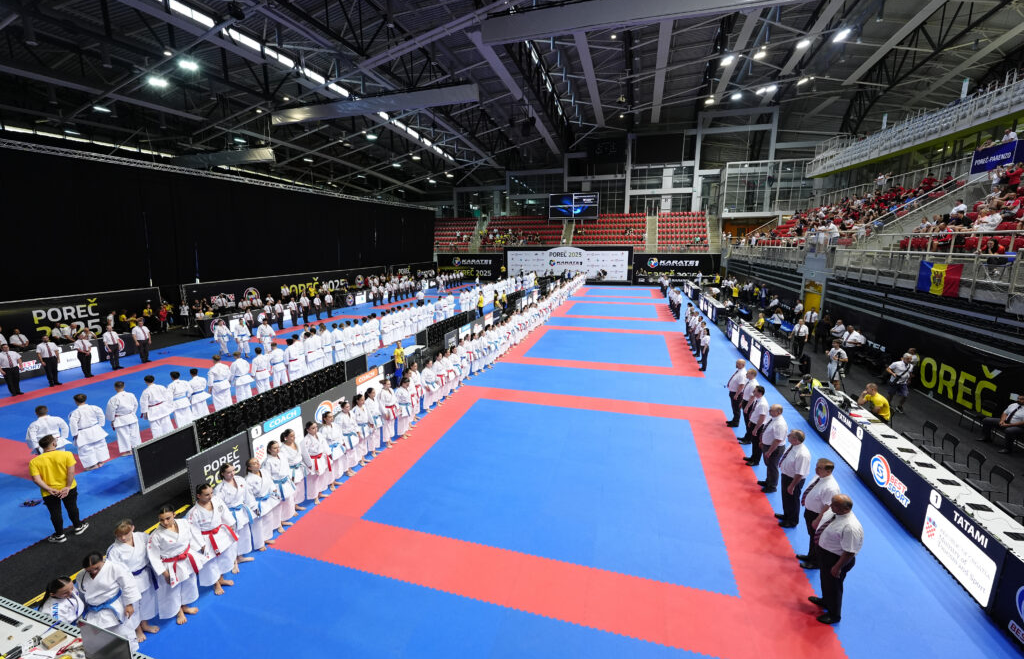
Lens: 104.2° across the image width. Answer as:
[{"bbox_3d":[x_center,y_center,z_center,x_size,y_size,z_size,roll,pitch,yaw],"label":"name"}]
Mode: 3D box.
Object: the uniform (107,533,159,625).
[{"bbox_3d":[-4.738,3.163,5.028,0.367,1.244,0.510,3,12,17],"label":"uniform"}]

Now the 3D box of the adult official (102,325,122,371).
[{"bbox_3d":[-16.300,0.752,16.269,0.384,1.794,0.560,3,12,17],"label":"adult official"}]

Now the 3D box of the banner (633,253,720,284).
[{"bbox_3d":[18.153,-6.511,44.394,8.888,3.585,0.081,3,12,17],"label":"banner"}]

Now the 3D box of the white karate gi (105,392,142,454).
[{"bbox_3d":[-9.245,2.142,9.555,0.402,1.429,0.584,3,12,17],"label":"white karate gi"}]

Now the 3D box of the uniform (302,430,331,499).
[{"bbox_3d":[-3.710,2.562,7.564,0.334,1.317,0.486,3,12,17],"label":"uniform"}]

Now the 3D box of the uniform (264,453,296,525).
[{"bbox_3d":[-4.072,2.753,6.914,0.357,1.265,0.490,3,12,17],"label":"uniform"}]

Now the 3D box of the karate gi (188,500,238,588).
[{"bbox_3d":[-4.176,2.966,5.635,0.364,1.244,0.532,3,12,17],"label":"karate gi"}]

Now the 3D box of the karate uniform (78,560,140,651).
[{"bbox_3d":[-4.534,3.198,4.509,0.384,1.258,0.545,5,13,25],"label":"karate uniform"}]

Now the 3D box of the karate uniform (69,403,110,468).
[{"bbox_3d":[-9.274,2.318,8.763,0.384,1.433,0.589,3,12,17],"label":"karate uniform"}]

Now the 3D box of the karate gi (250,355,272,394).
[{"bbox_3d":[-8.353,1.459,13.239,0.357,1.336,0.581,3,12,17],"label":"karate gi"}]

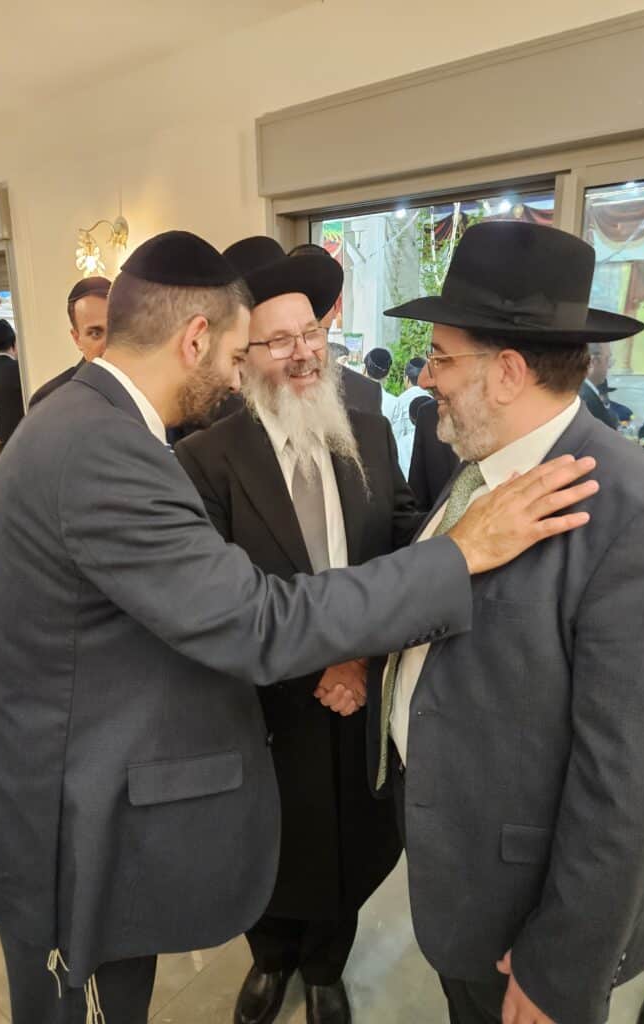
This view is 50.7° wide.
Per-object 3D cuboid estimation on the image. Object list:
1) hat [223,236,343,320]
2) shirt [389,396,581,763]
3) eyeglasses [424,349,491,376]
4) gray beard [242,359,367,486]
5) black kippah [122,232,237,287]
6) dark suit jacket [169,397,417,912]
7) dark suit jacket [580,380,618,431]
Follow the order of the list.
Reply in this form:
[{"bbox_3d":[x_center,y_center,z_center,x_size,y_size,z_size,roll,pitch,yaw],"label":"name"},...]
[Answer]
[{"bbox_3d":[-0.109,-0.462,1.340,0.320,0.150,0.360,-17,9,-21],"label":"hat"},{"bbox_3d":[0.267,0.096,1.008,0.330,0.580,0.460,-6,15,-19],"label":"shirt"},{"bbox_3d":[0.206,-0.203,0.920,0.140,0.050,0.145,5,18,10],"label":"eyeglasses"},{"bbox_3d":[-0.038,-0.166,1.260,0.200,0.240,0.140,-14,11,-22],"label":"gray beard"},{"bbox_3d":[-0.195,-0.351,0.945,0.165,0.070,0.165,-7,23,-30],"label":"black kippah"},{"bbox_3d":[-0.035,0.312,1.486,0.560,1.100,0.380,-3,15,-7],"label":"dark suit jacket"},{"bbox_3d":[1.756,-0.462,4.400,0.340,0.780,0.500,5,16,21],"label":"dark suit jacket"}]

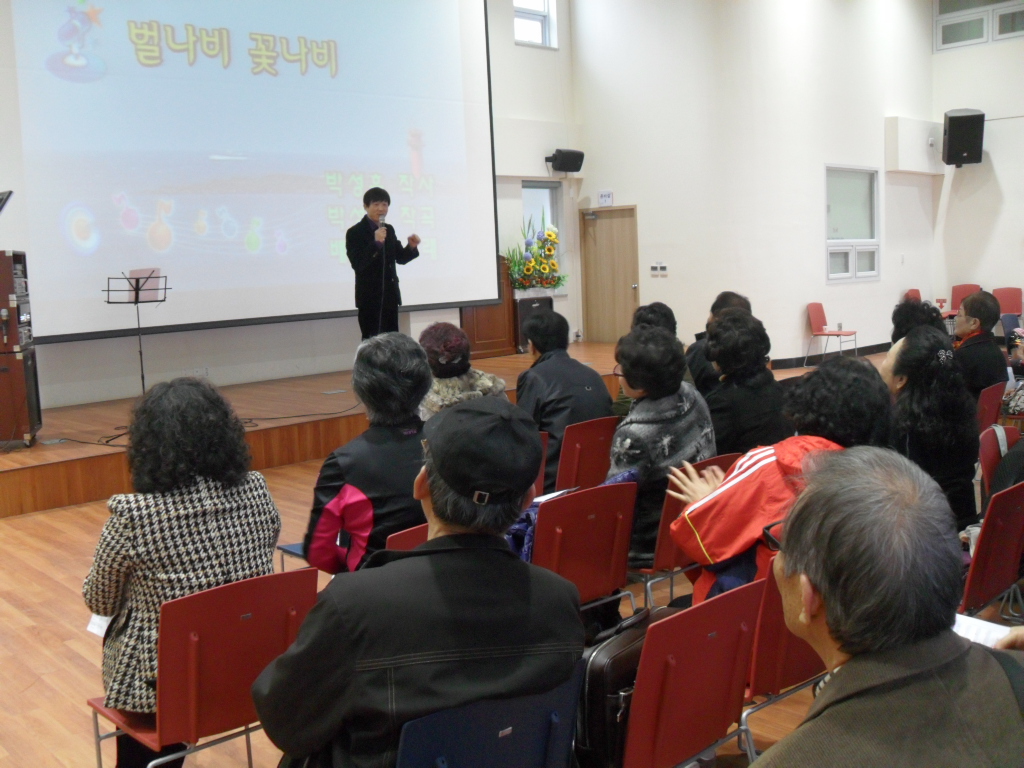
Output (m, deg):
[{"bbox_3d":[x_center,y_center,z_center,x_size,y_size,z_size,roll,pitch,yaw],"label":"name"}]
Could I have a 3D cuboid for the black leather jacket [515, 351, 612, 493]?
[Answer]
[{"bbox_3d":[0.237,0.164,4.771,0.520,0.680,0.500,-7,8,-33],"label":"black leather jacket"}]

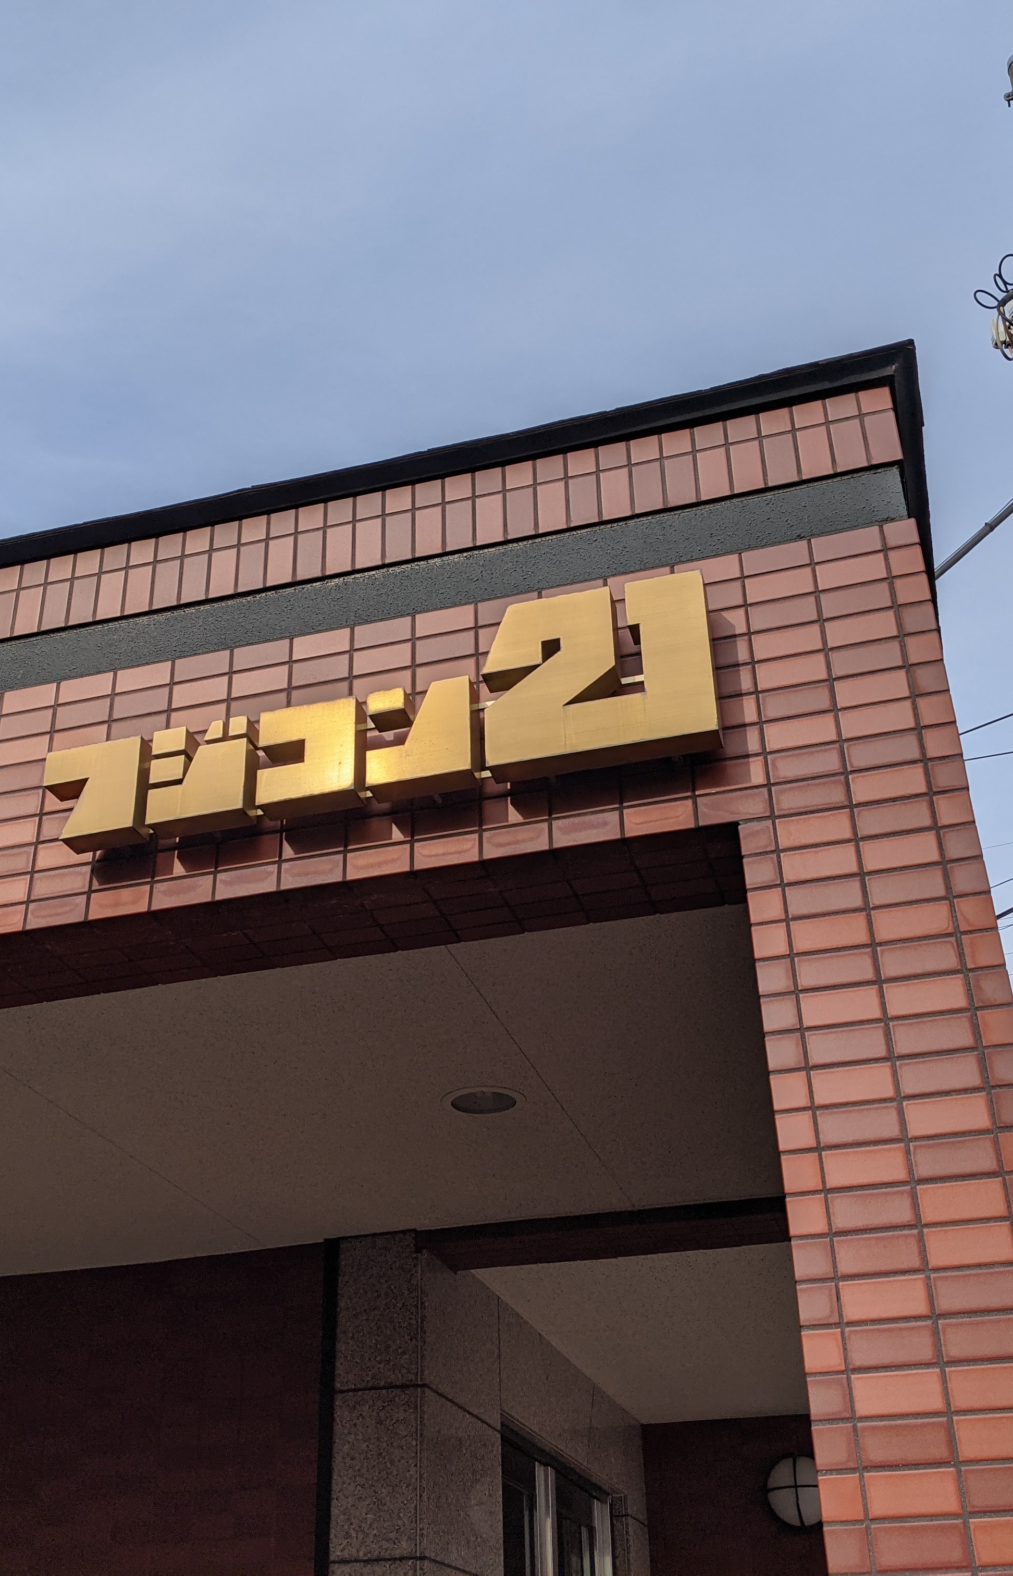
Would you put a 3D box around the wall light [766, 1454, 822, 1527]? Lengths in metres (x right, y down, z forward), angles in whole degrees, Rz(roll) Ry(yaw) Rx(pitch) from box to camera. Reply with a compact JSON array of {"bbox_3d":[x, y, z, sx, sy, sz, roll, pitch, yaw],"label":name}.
[{"bbox_3d":[1.009,2.419,5.644,0.240,0.240,0.130,-10,-32,12],"label":"wall light"}]

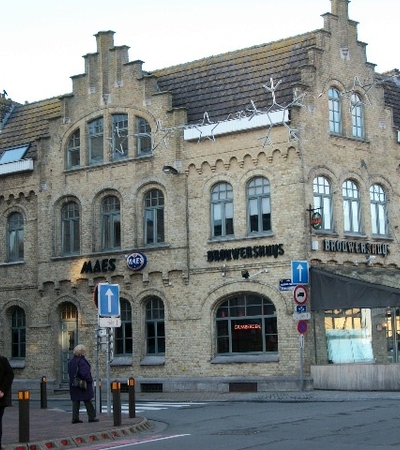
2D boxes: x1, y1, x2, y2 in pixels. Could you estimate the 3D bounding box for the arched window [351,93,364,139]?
[{"bbox_3d":[5.426,-3.734,29.786,0.680,1.600,0.200,6,-11,-37],"label":"arched window"}]

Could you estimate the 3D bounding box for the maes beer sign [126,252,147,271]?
[{"bbox_3d":[-2.188,1.303,30.439,0.709,0.709,0.200,-7,-10,32],"label":"maes beer sign"}]

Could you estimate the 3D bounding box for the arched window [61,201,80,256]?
[{"bbox_3d":[-4.877,0.136,32.748,0.930,2.020,0.200,-7,-11,32],"label":"arched window"}]

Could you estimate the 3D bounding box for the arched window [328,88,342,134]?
[{"bbox_3d":[4.534,-3.812,29.098,0.660,1.650,0.200,6,-11,-37],"label":"arched window"}]

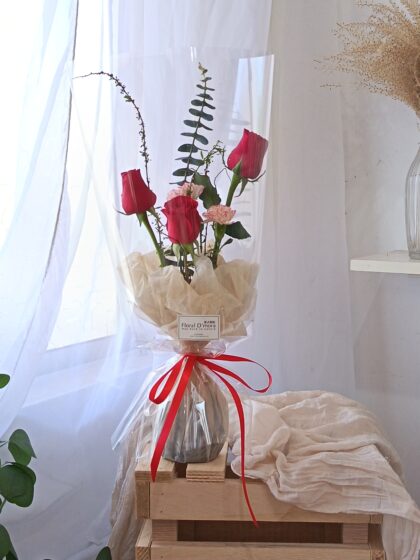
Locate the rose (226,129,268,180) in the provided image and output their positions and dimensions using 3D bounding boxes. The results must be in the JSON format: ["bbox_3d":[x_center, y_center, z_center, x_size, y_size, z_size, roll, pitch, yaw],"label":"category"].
[{"bbox_3d":[0.047,-0.157,0.965,0.048,0.059,0.048,22,6,-2],"label":"rose"}]

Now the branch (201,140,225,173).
[{"bbox_3d":[0.003,-0.156,0.980,0.030,0.040,0.025,0,6,0],"label":"branch"}]

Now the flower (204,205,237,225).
[{"bbox_3d":[0.012,-0.082,0.970,0.042,0.026,0.041,0,6,0],"label":"flower"}]

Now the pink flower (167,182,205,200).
[{"bbox_3d":[-0.031,-0.110,0.985,0.046,0.028,0.044,0,6,0],"label":"pink flower"}]

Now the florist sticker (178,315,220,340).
[{"bbox_3d":[-0.013,0.058,0.945,0.051,0.031,0.002,0,13,0],"label":"florist sticker"}]

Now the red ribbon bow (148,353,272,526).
[{"bbox_3d":[0.000,0.191,0.930,0.149,0.209,0.085,0,6,0],"label":"red ribbon bow"}]

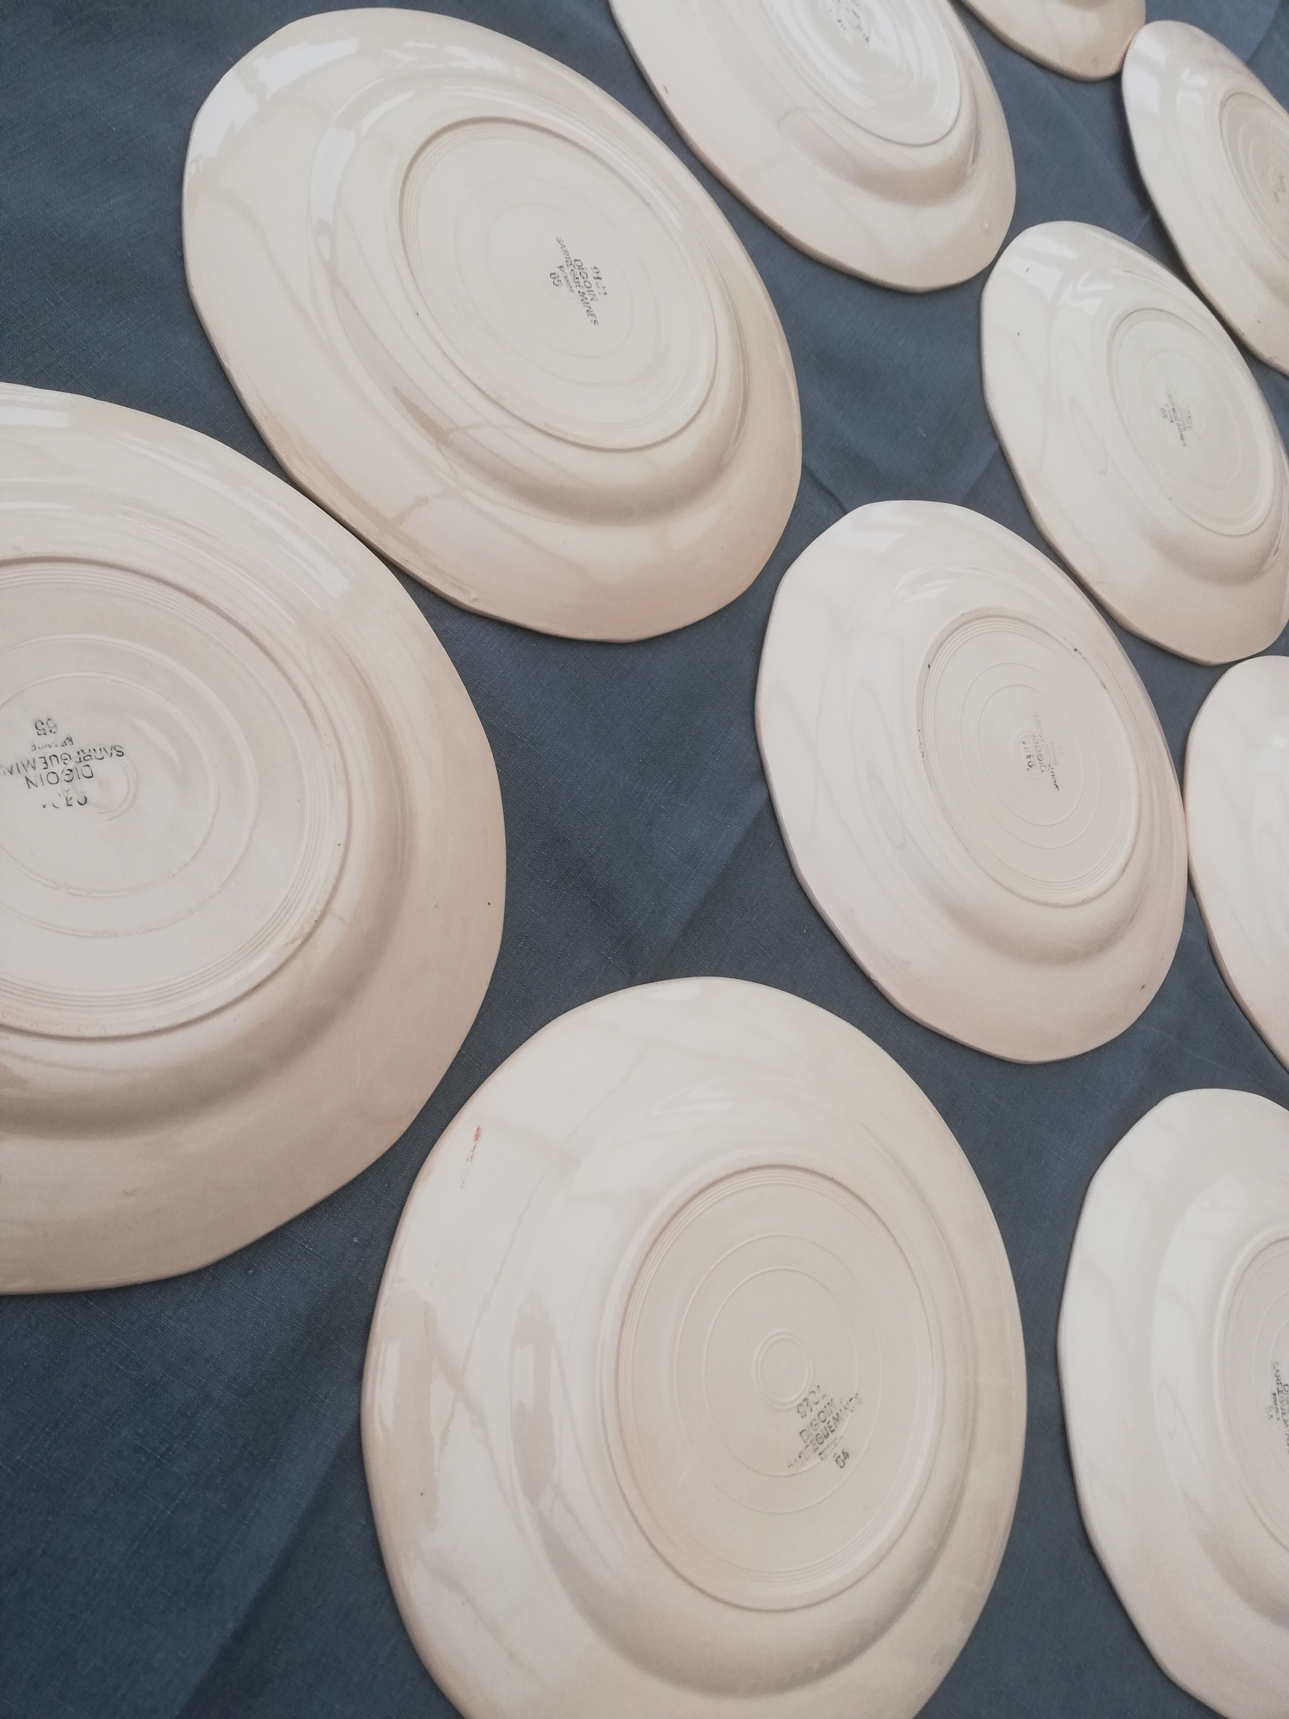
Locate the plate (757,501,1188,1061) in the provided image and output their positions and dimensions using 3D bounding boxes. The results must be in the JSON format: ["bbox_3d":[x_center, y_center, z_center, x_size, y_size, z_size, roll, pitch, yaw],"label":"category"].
[{"bbox_3d":[0.151,-0.041,0.546,0.242,0.025,0.242,-26,90,-36],"label":"plate"}]

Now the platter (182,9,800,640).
[{"bbox_3d":[-0.035,-0.198,0.475,0.245,0.025,0.245,10,70,-30],"label":"platter"}]

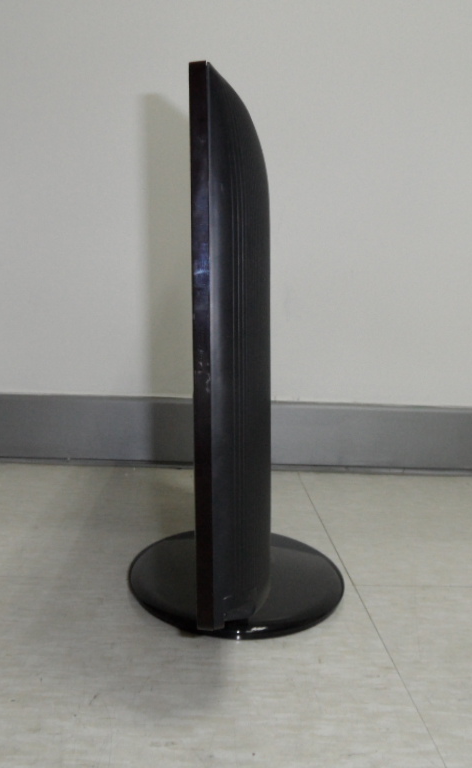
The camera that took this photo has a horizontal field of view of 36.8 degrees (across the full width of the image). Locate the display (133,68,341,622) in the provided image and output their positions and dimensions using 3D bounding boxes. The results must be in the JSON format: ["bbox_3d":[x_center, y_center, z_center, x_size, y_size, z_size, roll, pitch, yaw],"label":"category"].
[{"bbox_3d":[0.008,-0.008,0.615,0.194,0.381,0.469,2,8,-3],"label":"display"}]

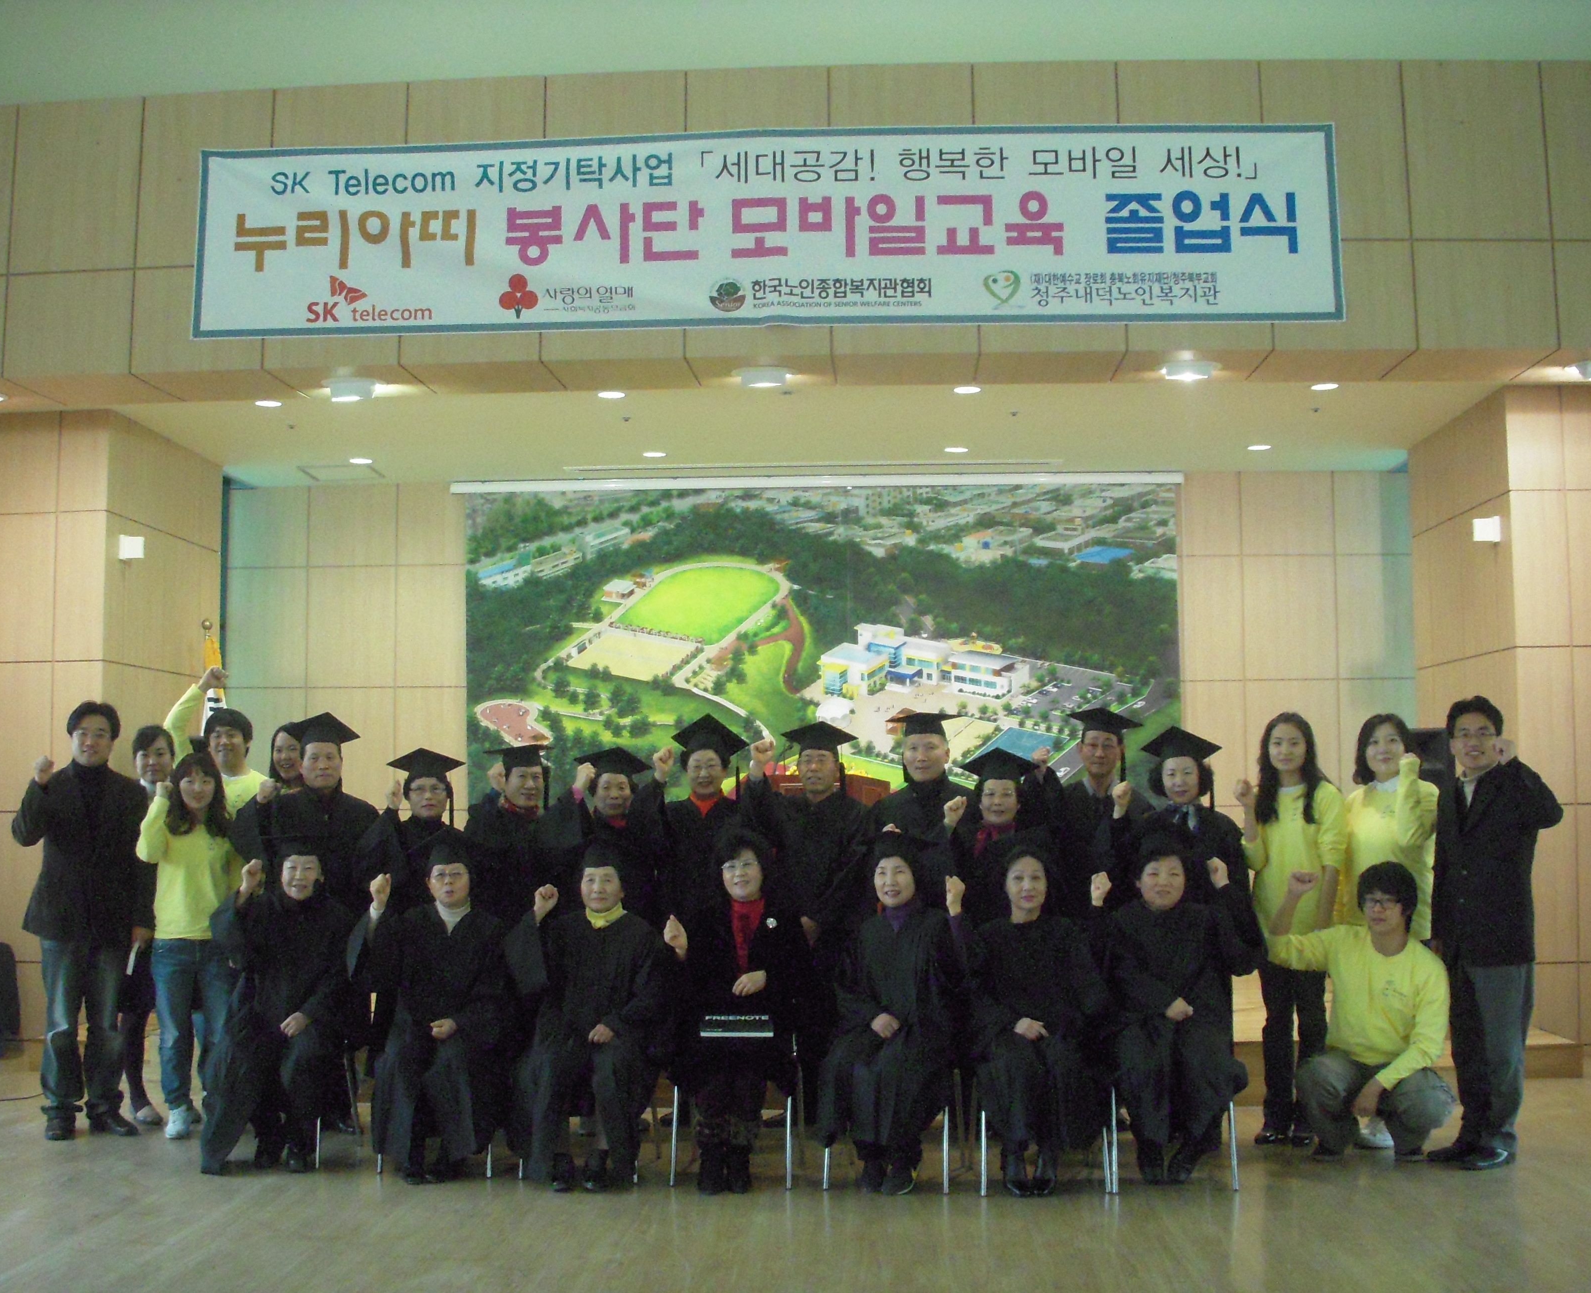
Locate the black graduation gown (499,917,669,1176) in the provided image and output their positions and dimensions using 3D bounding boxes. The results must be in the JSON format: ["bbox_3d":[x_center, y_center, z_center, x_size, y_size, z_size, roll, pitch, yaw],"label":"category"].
[{"bbox_3d":[-0.741,1.418,6.787,0.580,0.950,0.560,-1,-4,3],"label":"black graduation gown"}]

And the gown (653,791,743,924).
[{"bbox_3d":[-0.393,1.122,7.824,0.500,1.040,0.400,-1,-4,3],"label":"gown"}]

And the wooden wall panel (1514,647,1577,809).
[{"bbox_3d":[3.675,0.389,9.262,0.300,0.800,0.040,-1,-4,3],"label":"wooden wall panel"}]

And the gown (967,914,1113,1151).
[{"bbox_3d":[0.848,1.341,6.598,0.520,0.790,0.530,-1,-4,3],"label":"gown"}]

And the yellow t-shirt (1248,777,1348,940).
[{"bbox_3d":[1.943,0.845,7.350,0.420,0.680,0.280,-1,-5,11],"label":"yellow t-shirt"}]

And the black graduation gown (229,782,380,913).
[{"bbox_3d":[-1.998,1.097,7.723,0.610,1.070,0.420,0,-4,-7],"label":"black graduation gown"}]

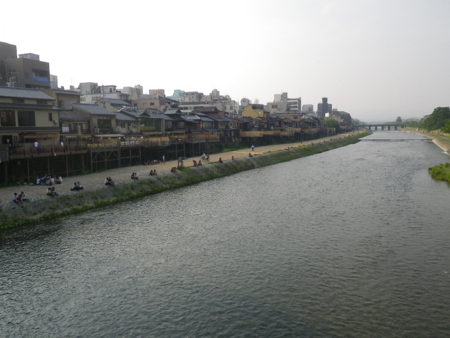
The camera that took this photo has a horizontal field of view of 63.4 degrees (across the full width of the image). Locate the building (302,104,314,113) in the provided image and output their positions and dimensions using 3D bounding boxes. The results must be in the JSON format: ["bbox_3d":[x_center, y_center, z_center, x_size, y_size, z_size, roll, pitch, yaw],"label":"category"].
[{"bbox_3d":[83.940,-52.450,366.380,8.647,23.257,13.000,3,7,24],"label":"building"}]

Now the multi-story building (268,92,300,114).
[{"bbox_3d":[45.280,-43.530,278.820,22.271,27.077,15.000,3,7,24],"label":"multi-story building"}]

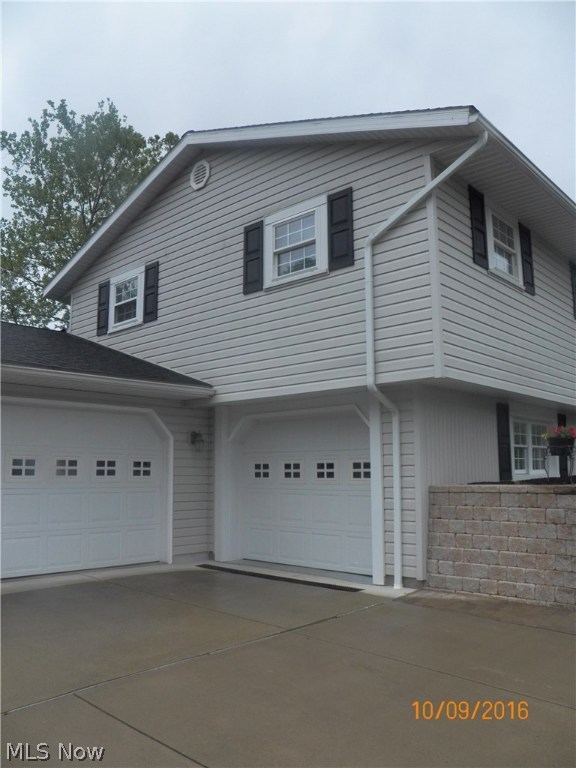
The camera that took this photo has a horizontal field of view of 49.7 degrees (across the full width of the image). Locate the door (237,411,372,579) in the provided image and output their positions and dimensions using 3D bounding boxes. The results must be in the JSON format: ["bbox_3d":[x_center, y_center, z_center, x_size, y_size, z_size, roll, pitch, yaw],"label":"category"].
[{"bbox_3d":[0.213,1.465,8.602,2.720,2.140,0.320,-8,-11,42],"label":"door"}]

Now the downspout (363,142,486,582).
[{"bbox_3d":[1.639,-0.148,6.726,1.590,4.780,0.540,-8,-11,42],"label":"downspout"}]

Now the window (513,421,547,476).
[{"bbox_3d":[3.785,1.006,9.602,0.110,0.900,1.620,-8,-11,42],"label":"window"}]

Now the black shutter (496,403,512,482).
[{"bbox_3d":[3.069,0.831,8.796,0.050,1.110,0.360,-8,-11,42],"label":"black shutter"}]

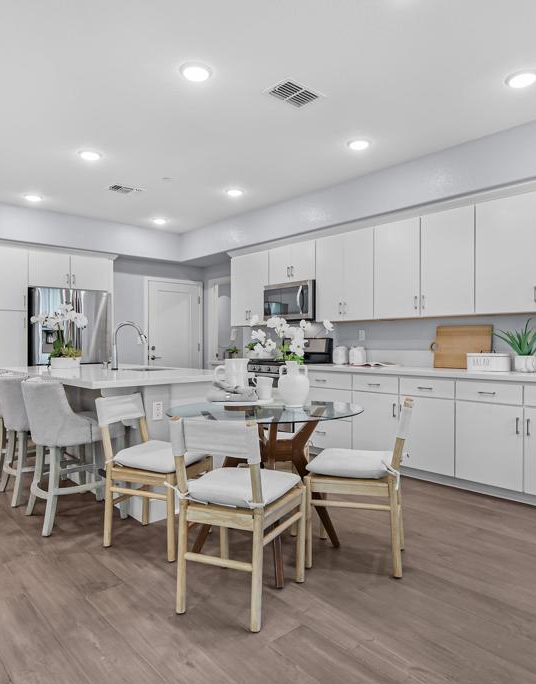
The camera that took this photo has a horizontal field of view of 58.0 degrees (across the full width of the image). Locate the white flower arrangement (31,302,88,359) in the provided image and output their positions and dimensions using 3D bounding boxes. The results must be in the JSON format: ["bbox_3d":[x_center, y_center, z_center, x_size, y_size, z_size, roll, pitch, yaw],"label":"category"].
[{"bbox_3d":[-1.853,-0.093,4.300,0.500,0.510,0.300,0,0,0],"label":"white flower arrangement"}]

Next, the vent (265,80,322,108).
[{"bbox_3d":[0.171,-1.606,3.154,0.335,0.020,0.225,0,0,-42],"label":"vent"}]

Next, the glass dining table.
[{"bbox_3d":[-0.014,0.764,2.733,1.100,0.765,1.100,0,0,0],"label":"glass dining table"}]

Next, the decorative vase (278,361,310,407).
[{"bbox_3d":[0.161,0.259,3.001,0.195,0.276,0.190,0,0,3],"label":"decorative vase"}]

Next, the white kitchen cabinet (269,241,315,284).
[{"bbox_3d":[0.391,-0.883,5.588,0.340,0.410,0.760,0,0,-42],"label":"white kitchen cabinet"}]

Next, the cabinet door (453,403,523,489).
[{"bbox_3d":[1.615,0.748,3.549,0.025,0.595,0.497,0,0,-42],"label":"cabinet door"}]

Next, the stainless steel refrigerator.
[{"bbox_3d":[-2.648,0.266,6.282,0.920,1.800,0.780,0,0,-42],"label":"stainless steel refrigerator"}]

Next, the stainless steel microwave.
[{"bbox_3d":[0.365,-0.445,5.619,0.395,0.412,0.765,0,0,-41],"label":"stainless steel microwave"}]

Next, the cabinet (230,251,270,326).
[{"bbox_3d":[-0.104,-0.645,6.147,0.340,0.880,0.740,0,0,-42],"label":"cabinet"}]

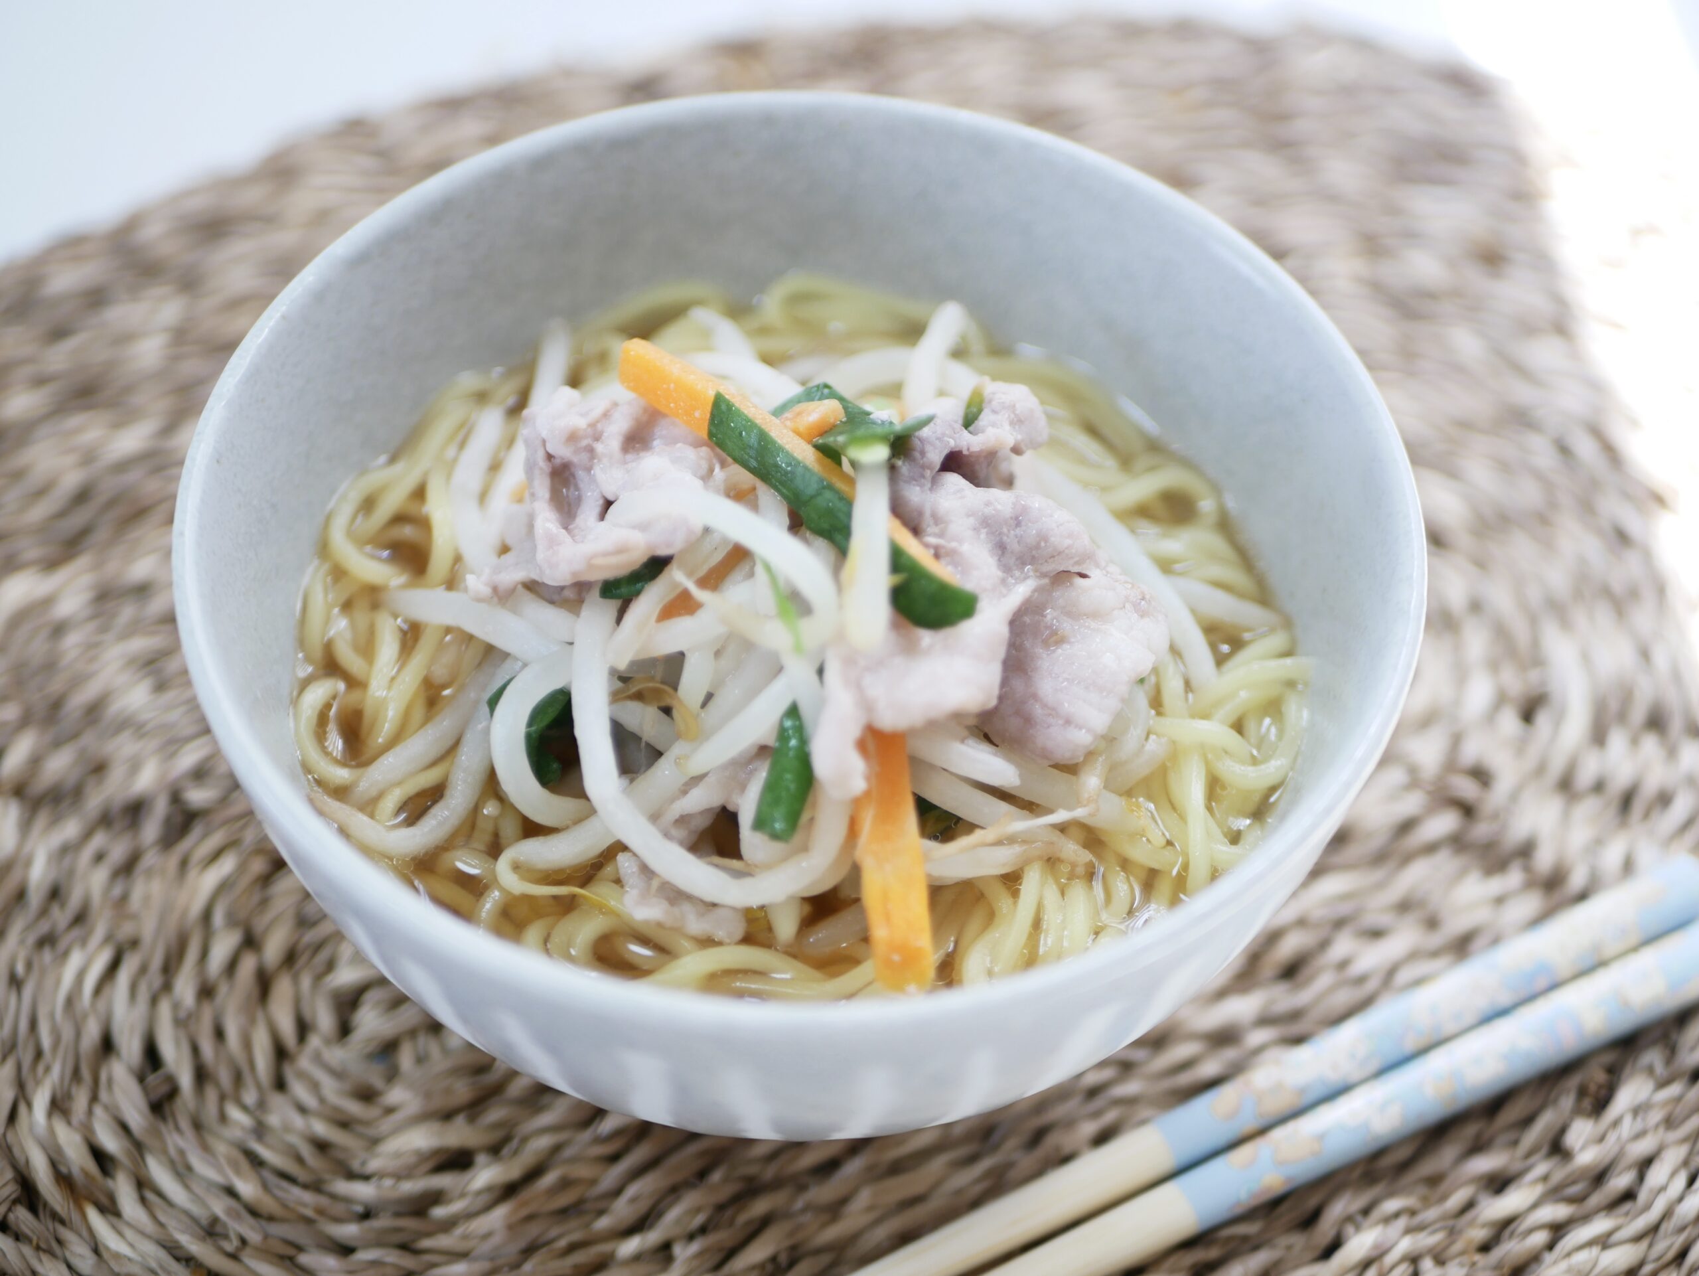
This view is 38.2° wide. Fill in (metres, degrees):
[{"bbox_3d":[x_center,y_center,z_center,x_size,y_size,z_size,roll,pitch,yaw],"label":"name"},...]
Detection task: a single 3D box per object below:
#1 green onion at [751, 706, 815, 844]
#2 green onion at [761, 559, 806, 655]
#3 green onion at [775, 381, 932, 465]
[{"bbox_3d":[-0.008,0.016,0.300,0.005,0.004,0.017,9,90,4],"label":"green onion"},{"bbox_3d":[-0.008,-0.004,0.285,0.003,0.002,0.012,-18,75,-17],"label":"green onion"},{"bbox_3d":[0.001,-0.026,0.304,0.019,0.006,0.009,4,50,0],"label":"green onion"}]

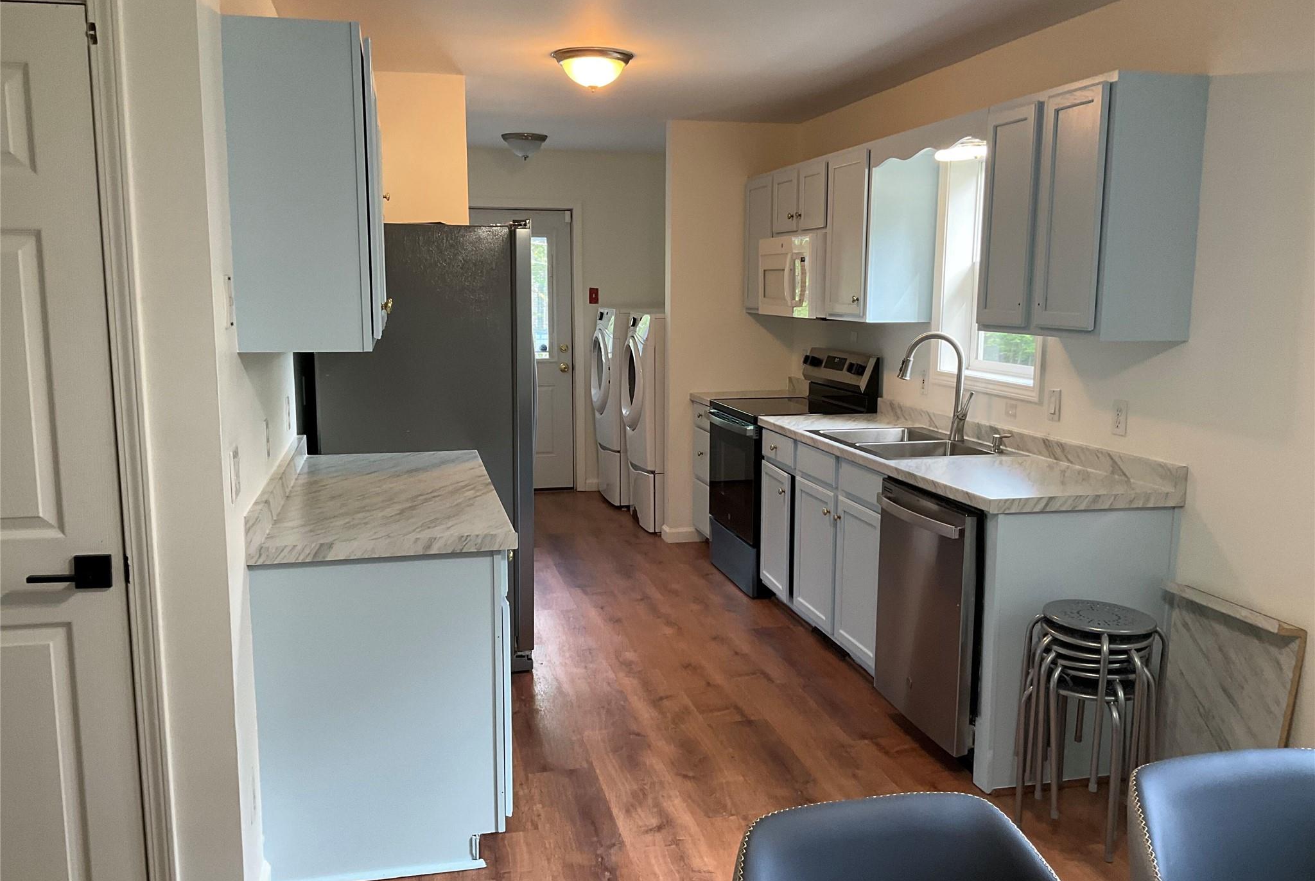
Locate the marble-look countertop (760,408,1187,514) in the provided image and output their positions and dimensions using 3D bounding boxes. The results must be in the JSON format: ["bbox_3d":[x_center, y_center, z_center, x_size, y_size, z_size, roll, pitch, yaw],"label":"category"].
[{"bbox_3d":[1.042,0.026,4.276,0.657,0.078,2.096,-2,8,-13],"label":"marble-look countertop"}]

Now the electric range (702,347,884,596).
[{"bbox_3d":[0.678,0.130,5.678,0.685,1.170,0.762,-2,8,-13],"label":"electric range"}]

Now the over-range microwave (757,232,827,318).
[{"bbox_3d":[0.834,-0.836,5.589,0.395,0.410,0.770,-2,8,-13],"label":"over-range microwave"}]

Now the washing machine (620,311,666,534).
[{"bbox_3d":[0.184,-0.142,7.047,0.800,1.315,0.685,-2,8,-13],"label":"washing machine"}]

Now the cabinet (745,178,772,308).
[{"bbox_3d":[0.716,-1.106,6.224,0.326,0.769,0.434,-2,8,-13],"label":"cabinet"}]

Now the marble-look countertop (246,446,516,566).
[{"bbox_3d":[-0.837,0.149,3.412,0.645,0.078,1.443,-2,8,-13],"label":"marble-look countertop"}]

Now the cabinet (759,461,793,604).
[{"bbox_3d":[0.825,0.403,5.155,0.582,0.607,0.385,-2,8,-13],"label":"cabinet"}]

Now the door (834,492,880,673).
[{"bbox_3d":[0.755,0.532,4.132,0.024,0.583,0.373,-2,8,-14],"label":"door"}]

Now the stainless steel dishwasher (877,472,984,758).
[{"bbox_3d":[1.127,0.558,3.752,0.620,0.815,0.604,-2,8,-13],"label":"stainless steel dishwasher"}]

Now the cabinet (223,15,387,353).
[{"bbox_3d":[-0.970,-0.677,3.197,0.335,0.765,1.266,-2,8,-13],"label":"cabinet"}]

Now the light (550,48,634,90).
[{"bbox_3d":[-0.259,-1.483,4.431,0.335,0.145,0.335,0,8,0],"label":"light"}]

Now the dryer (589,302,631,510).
[{"bbox_3d":[-0.041,-0.241,7.748,0.800,1.310,0.685,-2,8,-13],"label":"dryer"}]

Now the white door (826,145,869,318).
[{"bbox_3d":[0.858,-0.920,4.937,0.024,0.704,0.375,-2,8,-14],"label":"white door"}]

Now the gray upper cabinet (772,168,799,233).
[{"bbox_3d":[0.826,-1.248,5.792,0.325,0.325,0.375,-2,8,-13],"label":"gray upper cabinet"}]

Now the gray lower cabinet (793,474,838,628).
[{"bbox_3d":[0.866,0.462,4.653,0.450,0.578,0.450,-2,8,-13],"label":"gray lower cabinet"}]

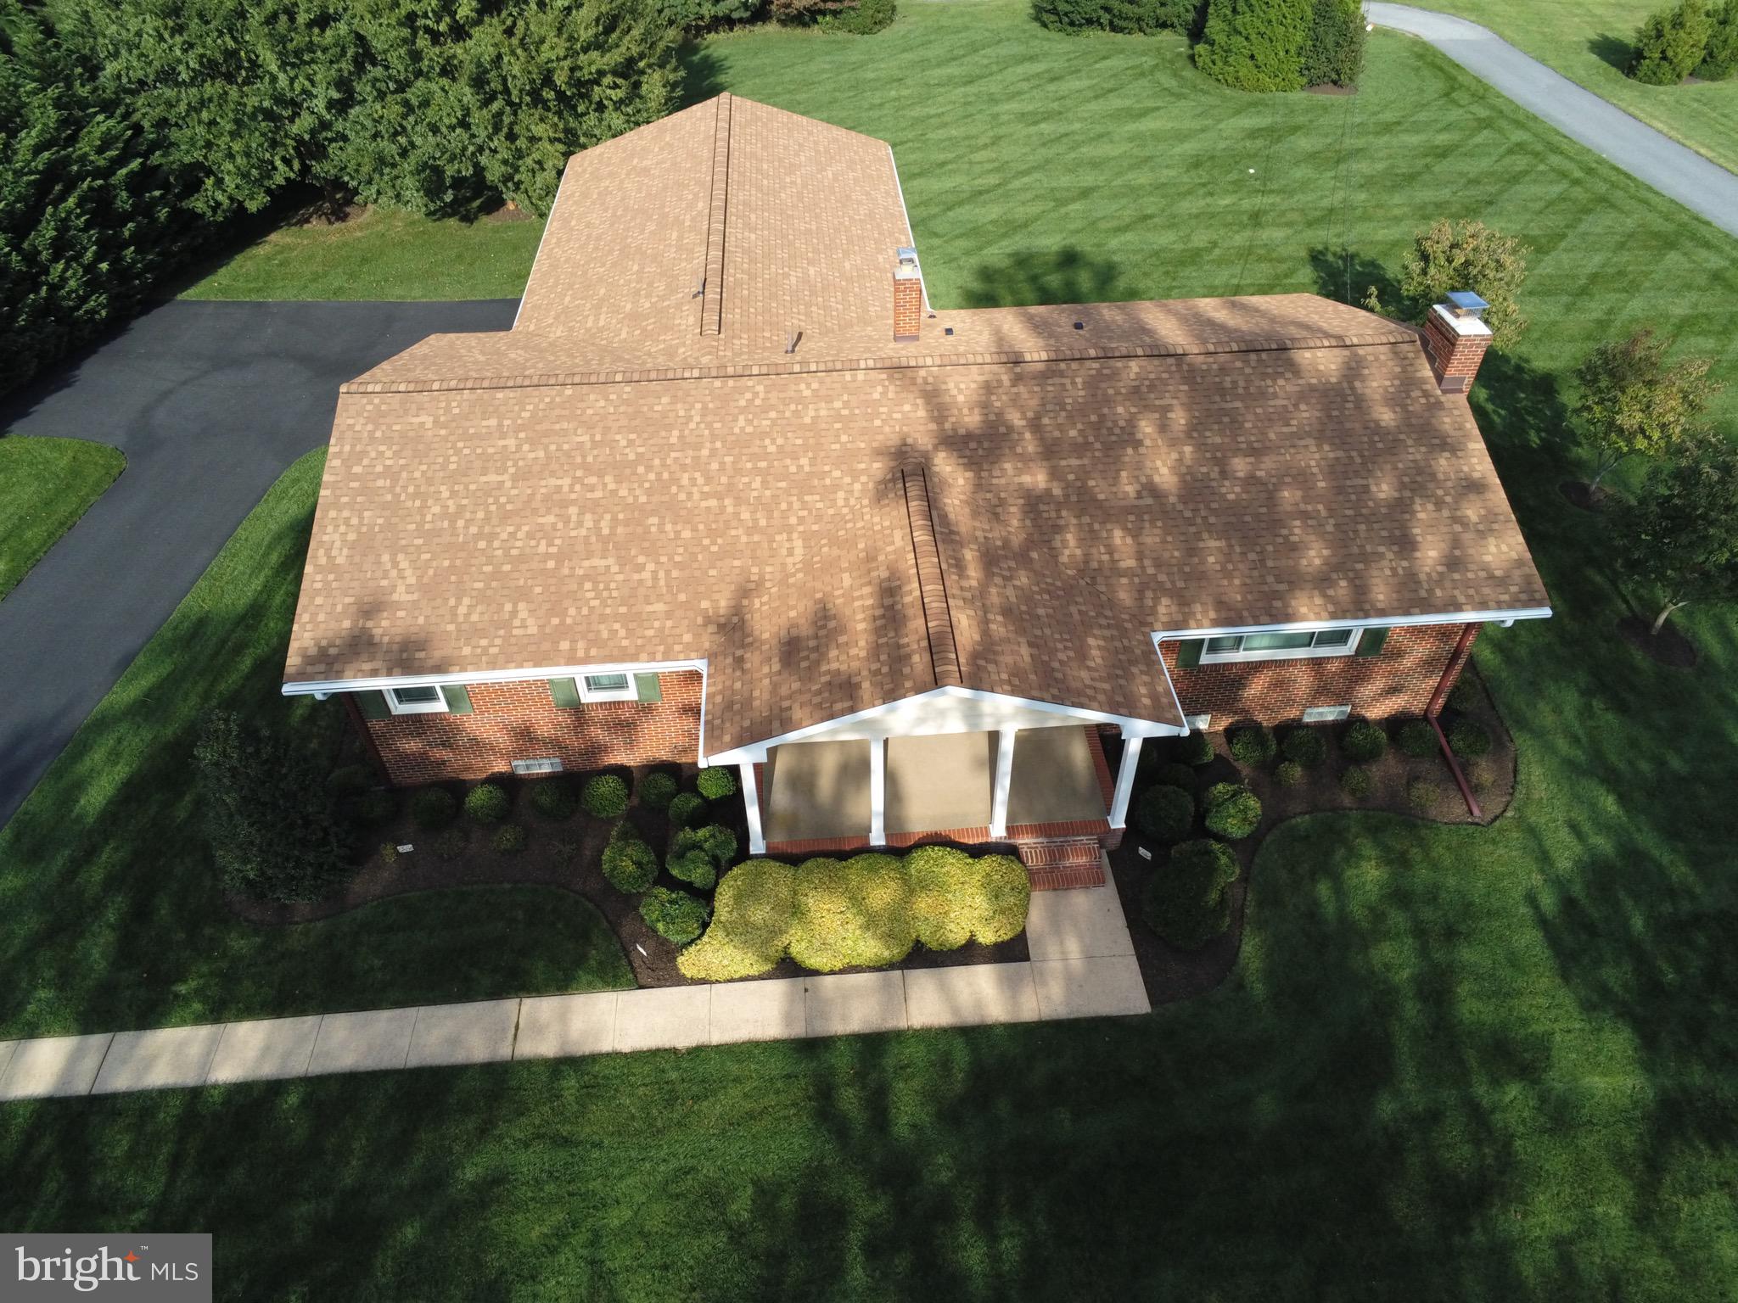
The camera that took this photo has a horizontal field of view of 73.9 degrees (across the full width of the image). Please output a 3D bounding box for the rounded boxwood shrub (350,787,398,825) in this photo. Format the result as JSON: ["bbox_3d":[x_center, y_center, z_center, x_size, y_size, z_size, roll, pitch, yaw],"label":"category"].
[{"bbox_3d":[-7.885,2.457,18.354,0.740,0.620,0.740,-4,44,-2],"label":"rounded boxwood shrub"}]

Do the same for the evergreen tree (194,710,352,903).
[{"bbox_3d":[-8.962,2.245,16.888,2.100,3.000,2.100,-4,44,-2],"label":"evergreen tree"}]

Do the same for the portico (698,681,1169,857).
[{"bbox_3d":[0.946,0.829,16.717,6.500,3.550,2.580,-3,44,-2],"label":"portico"}]

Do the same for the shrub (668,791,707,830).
[{"bbox_3d":[-2.863,2.510,18.176,0.620,0.620,0.620,-4,44,-2],"label":"shrub"}]

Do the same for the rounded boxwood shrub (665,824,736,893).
[{"bbox_3d":[-2.474,3.059,17.192,1.042,0.912,1.042,-3,44,-2],"label":"rounded boxwood shrub"}]

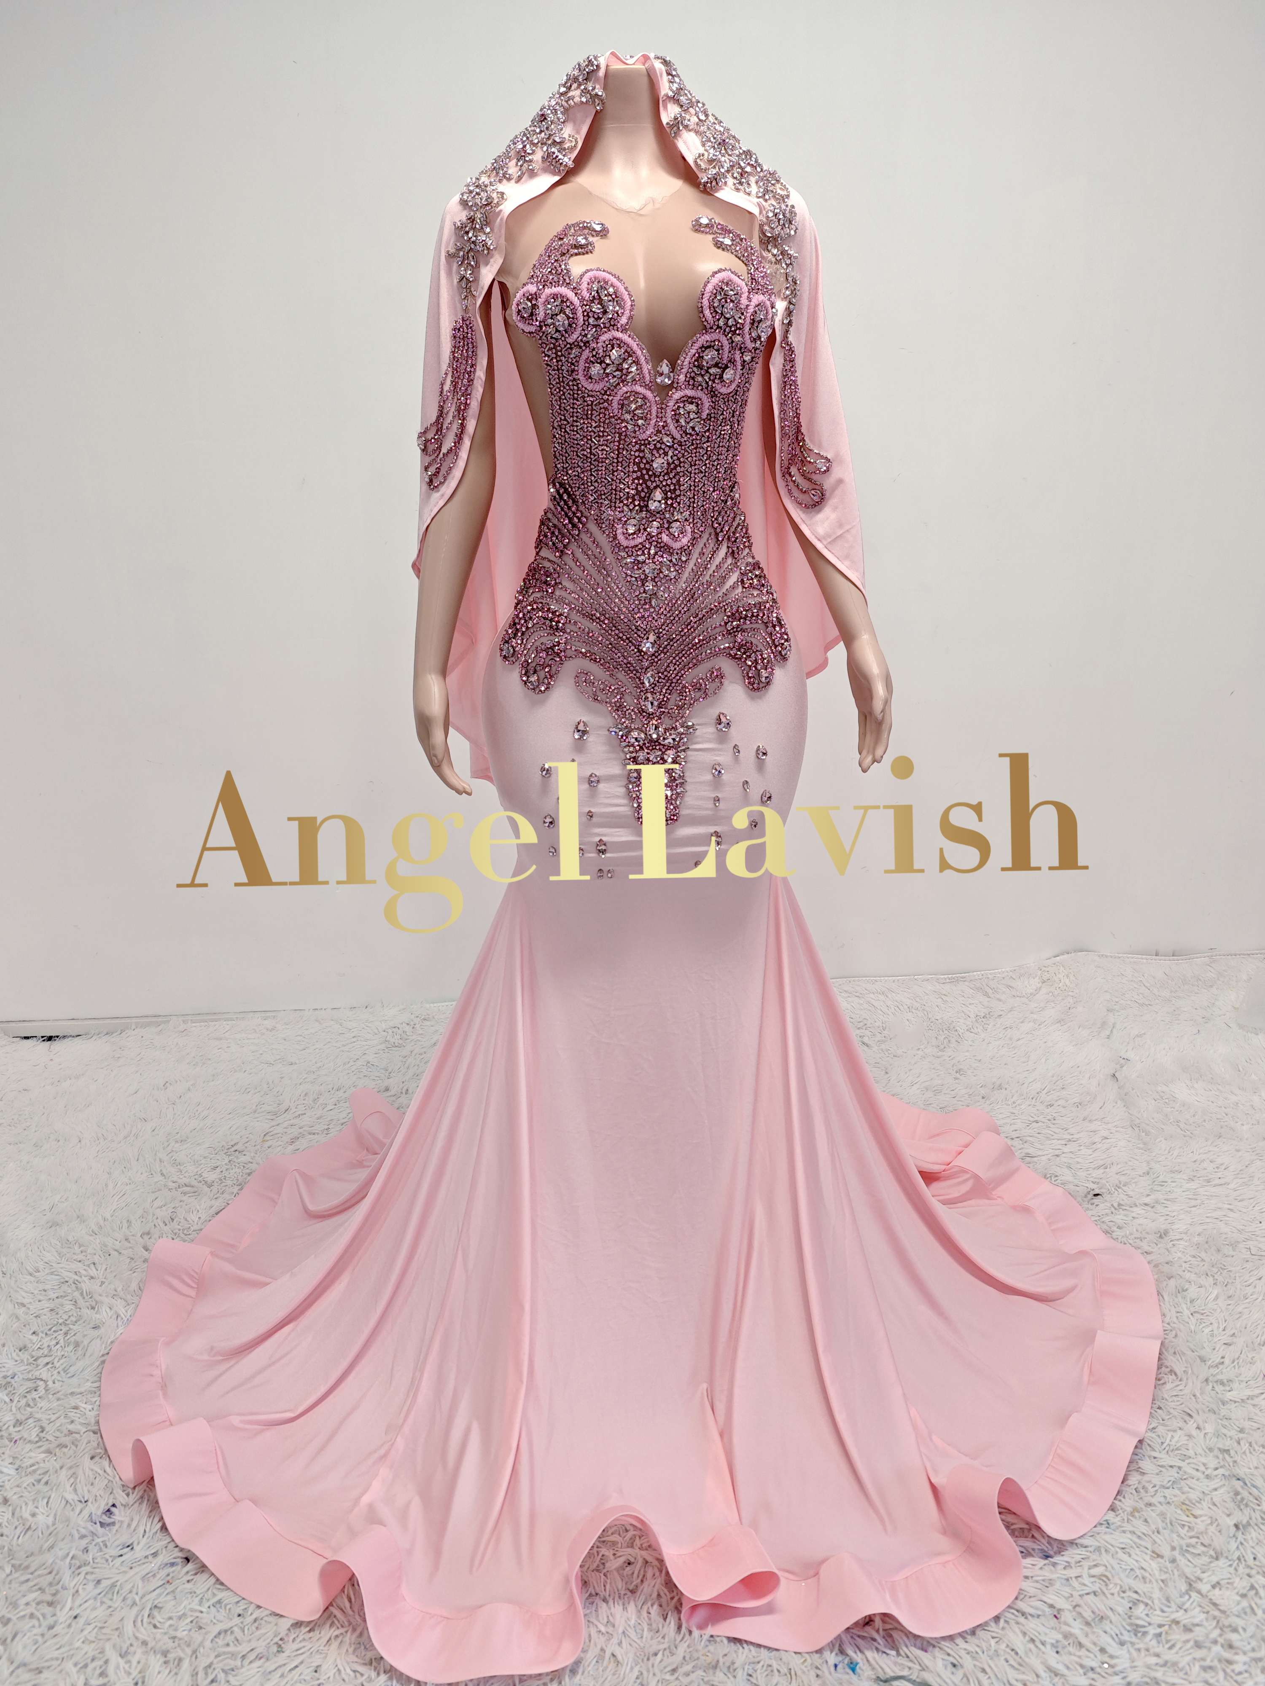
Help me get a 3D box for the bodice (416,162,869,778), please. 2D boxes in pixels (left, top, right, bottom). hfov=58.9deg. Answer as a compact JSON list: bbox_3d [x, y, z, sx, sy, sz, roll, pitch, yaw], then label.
[{"bbox_3d":[0.009,-0.410,1.310,0.530,0.680,0.310,-2,8,-11],"label":"bodice"}]

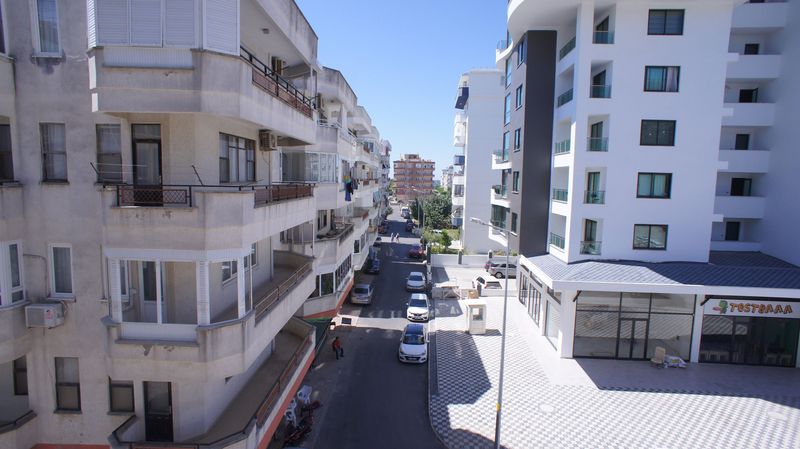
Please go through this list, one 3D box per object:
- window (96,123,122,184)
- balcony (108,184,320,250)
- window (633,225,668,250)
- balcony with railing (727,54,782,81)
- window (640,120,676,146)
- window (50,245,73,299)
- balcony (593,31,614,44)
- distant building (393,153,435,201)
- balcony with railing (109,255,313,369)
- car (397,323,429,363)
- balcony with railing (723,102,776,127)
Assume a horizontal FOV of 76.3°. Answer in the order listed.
[{"bbox_3d":[-7.255,-1.766,12.701,0.613,1.456,0.150,1,6,1],"label":"window"},{"bbox_3d":[-4.825,-0.545,15.595,2.770,1.330,9.800,1,5,1],"label":"balcony"},{"bbox_3d":[15.042,0.759,30.550,1.996,1.562,0.150,2,6,3],"label":"window"},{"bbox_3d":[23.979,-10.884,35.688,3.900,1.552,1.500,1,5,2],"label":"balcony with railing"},{"bbox_3d":[15.622,-5.495,30.799,2.040,1.560,0.200,2,5,3],"label":"window"},{"bbox_3d":[-8.662,1.206,13.044,0.573,1.427,0.150,1,6,1],"label":"window"},{"bbox_3d":[12.228,-11.178,30.854,1.270,0.780,0.900,2,5,3],"label":"balcony"},{"bbox_3d":[6.592,-21.881,241.499,19.090,21.294,15.000,1,5,0],"label":"distant building"},{"bbox_3d":[-5.248,1.647,16.483,3.220,2.939,10.000,1,6,1],"label":"balcony with railing"},{"bbox_3d":[0.984,7.790,33.426,1.760,1.480,4.050,2,5,3],"label":"car"},{"bbox_3d":[22.689,-7.305,34.089,3.733,1.487,1.300,2,6,3],"label":"balcony with railing"}]

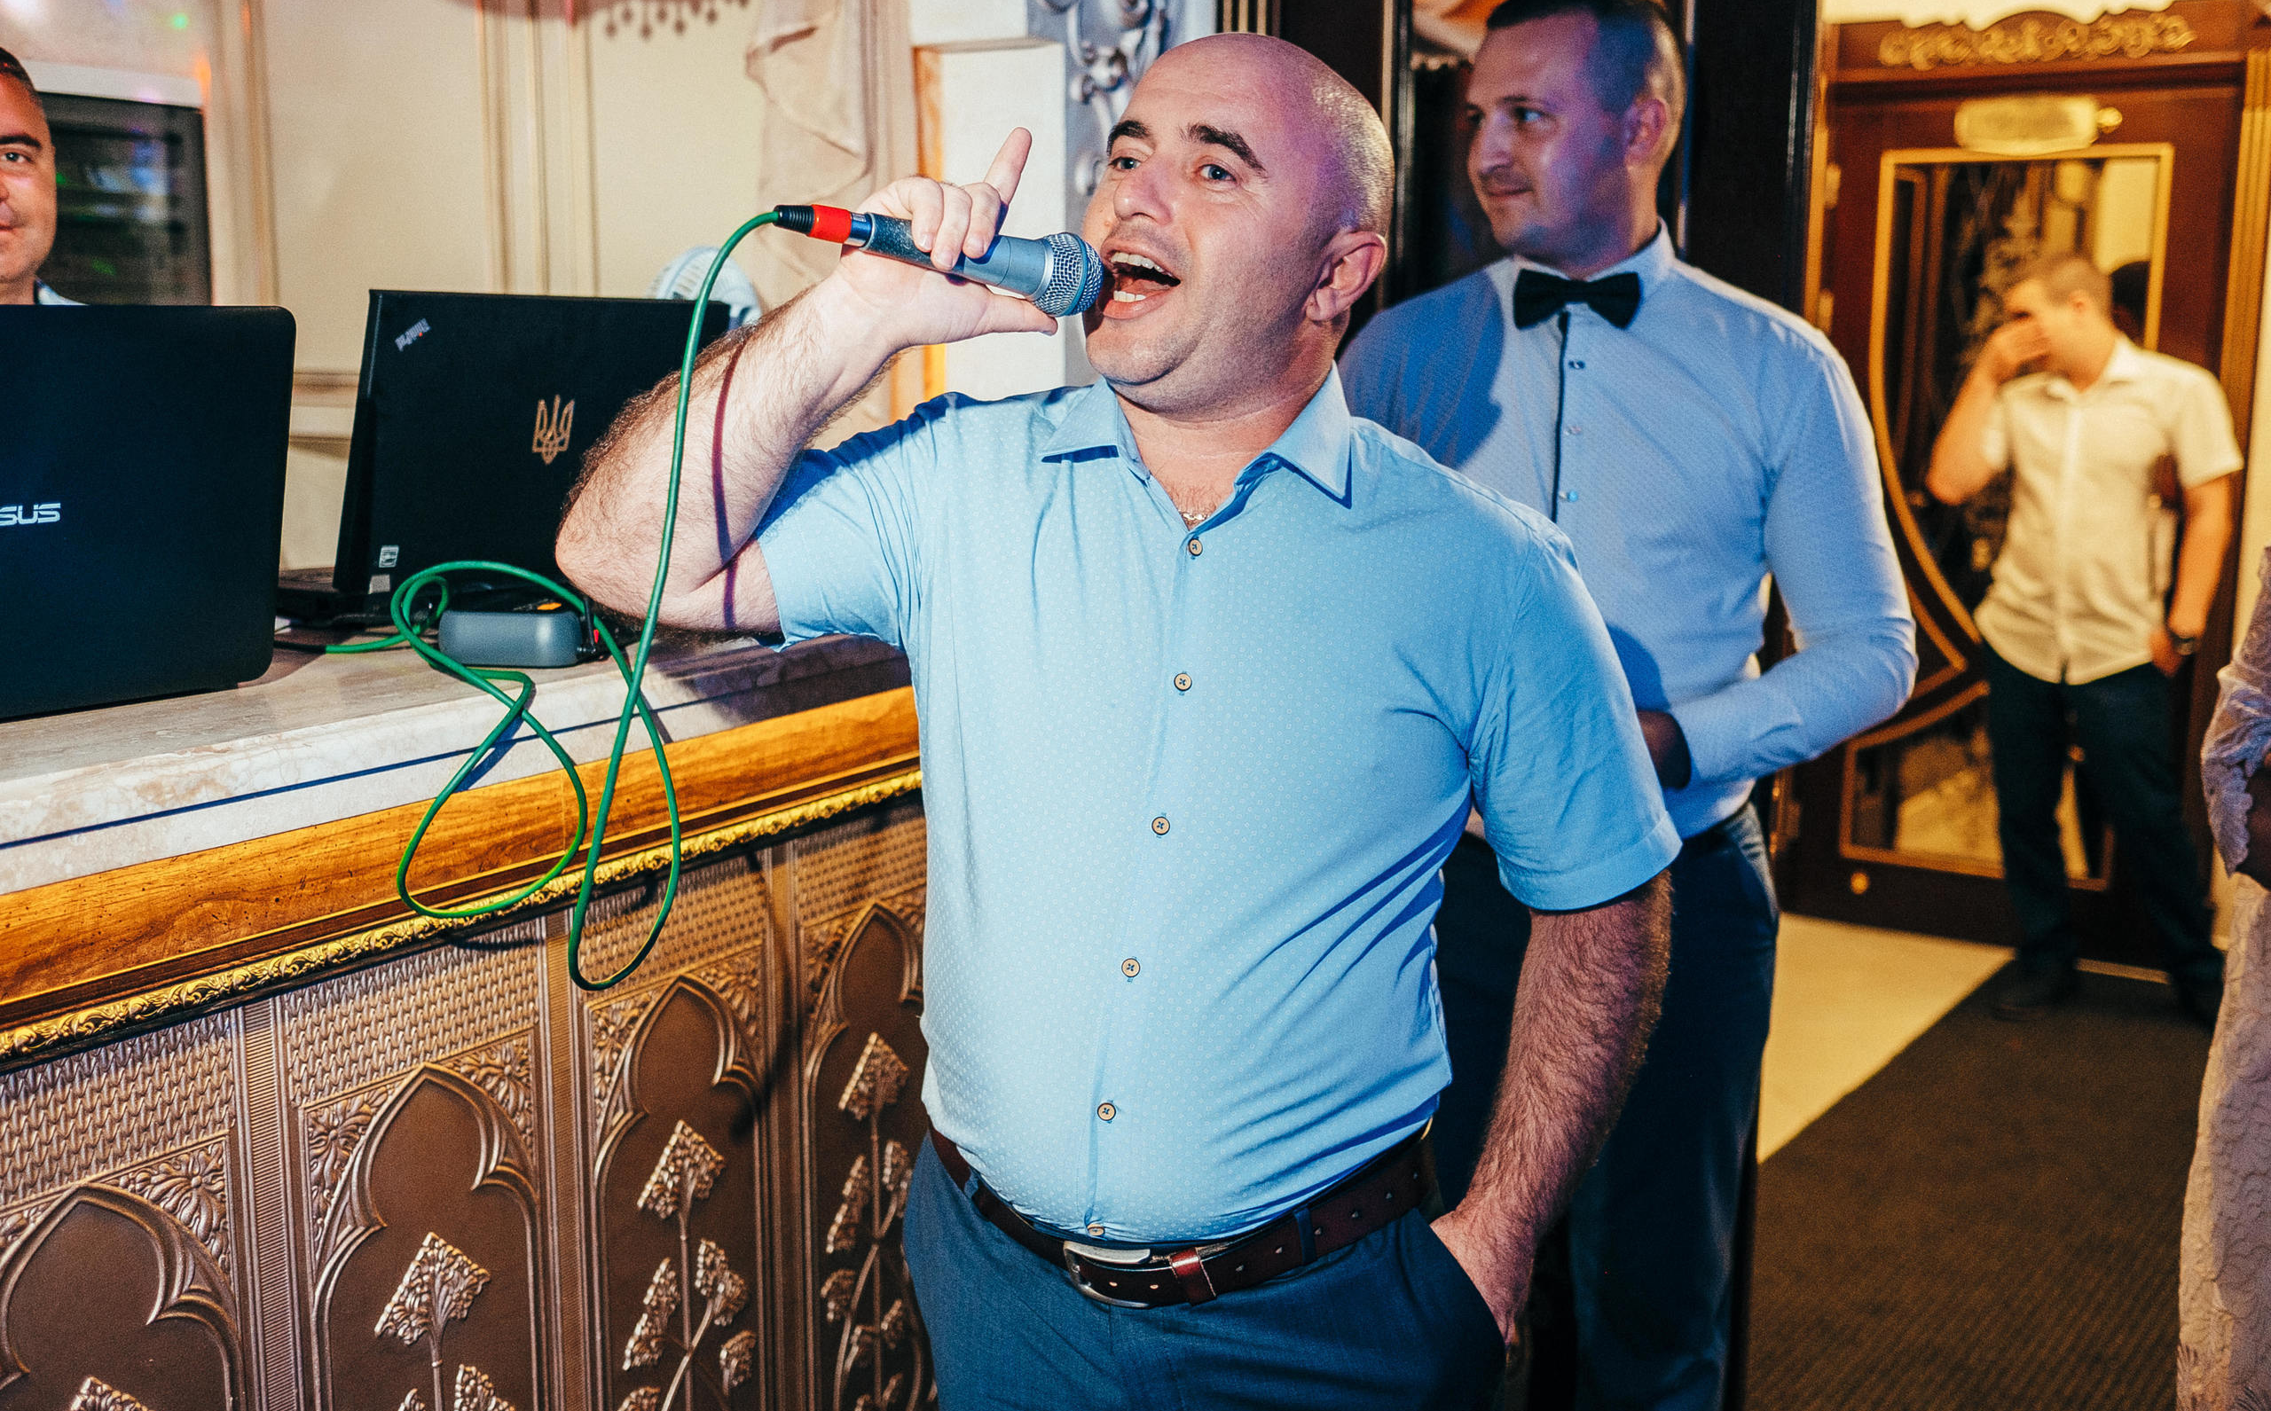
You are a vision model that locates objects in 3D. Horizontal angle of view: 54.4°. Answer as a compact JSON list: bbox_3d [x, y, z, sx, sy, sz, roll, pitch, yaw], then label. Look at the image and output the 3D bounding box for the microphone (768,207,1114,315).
[{"bbox_3d":[-0.114,-0.272,1.315,0.212,0.051,0.051,7,12,-30],"label":"microphone"}]

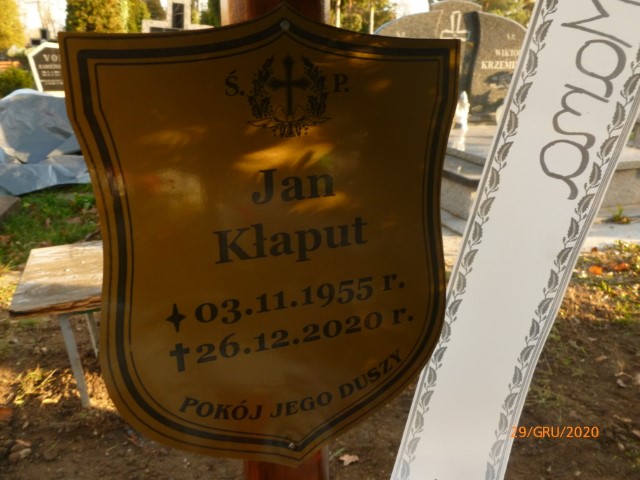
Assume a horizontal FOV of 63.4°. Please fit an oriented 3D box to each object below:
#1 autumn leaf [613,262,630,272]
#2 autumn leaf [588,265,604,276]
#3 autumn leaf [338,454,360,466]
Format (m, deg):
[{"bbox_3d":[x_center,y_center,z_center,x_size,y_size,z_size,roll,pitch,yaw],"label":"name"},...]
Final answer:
[{"bbox_3d":[1.611,0.147,2.763,0.074,0.025,0.060,12,23,30],"label":"autumn leaf"},{"bbox_3d":[1.456,0.160,2.728,0.068,0.025,0.065,11,23,28],"label":"autumn leaf"},{"bbox_3d":[0.084,0.626,1.470,0.060,0.013,0.035,1,20,4],"label":"autumn leaf"}]

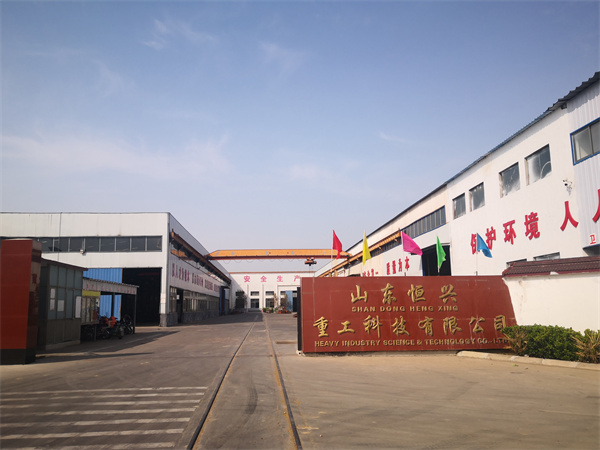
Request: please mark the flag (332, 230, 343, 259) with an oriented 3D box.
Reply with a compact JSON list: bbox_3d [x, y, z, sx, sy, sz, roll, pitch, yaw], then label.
[{"bbox_3d":[1.125,0.591,14.037,0.290,0.800,0.130,0,-10,-3],"label":"flag"}]

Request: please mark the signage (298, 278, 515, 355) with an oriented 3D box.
[{"bbox_3d":[3.157,2.599,13.796,6.190,2.131,0.400,0,-10,-3],"label":"signage"}]

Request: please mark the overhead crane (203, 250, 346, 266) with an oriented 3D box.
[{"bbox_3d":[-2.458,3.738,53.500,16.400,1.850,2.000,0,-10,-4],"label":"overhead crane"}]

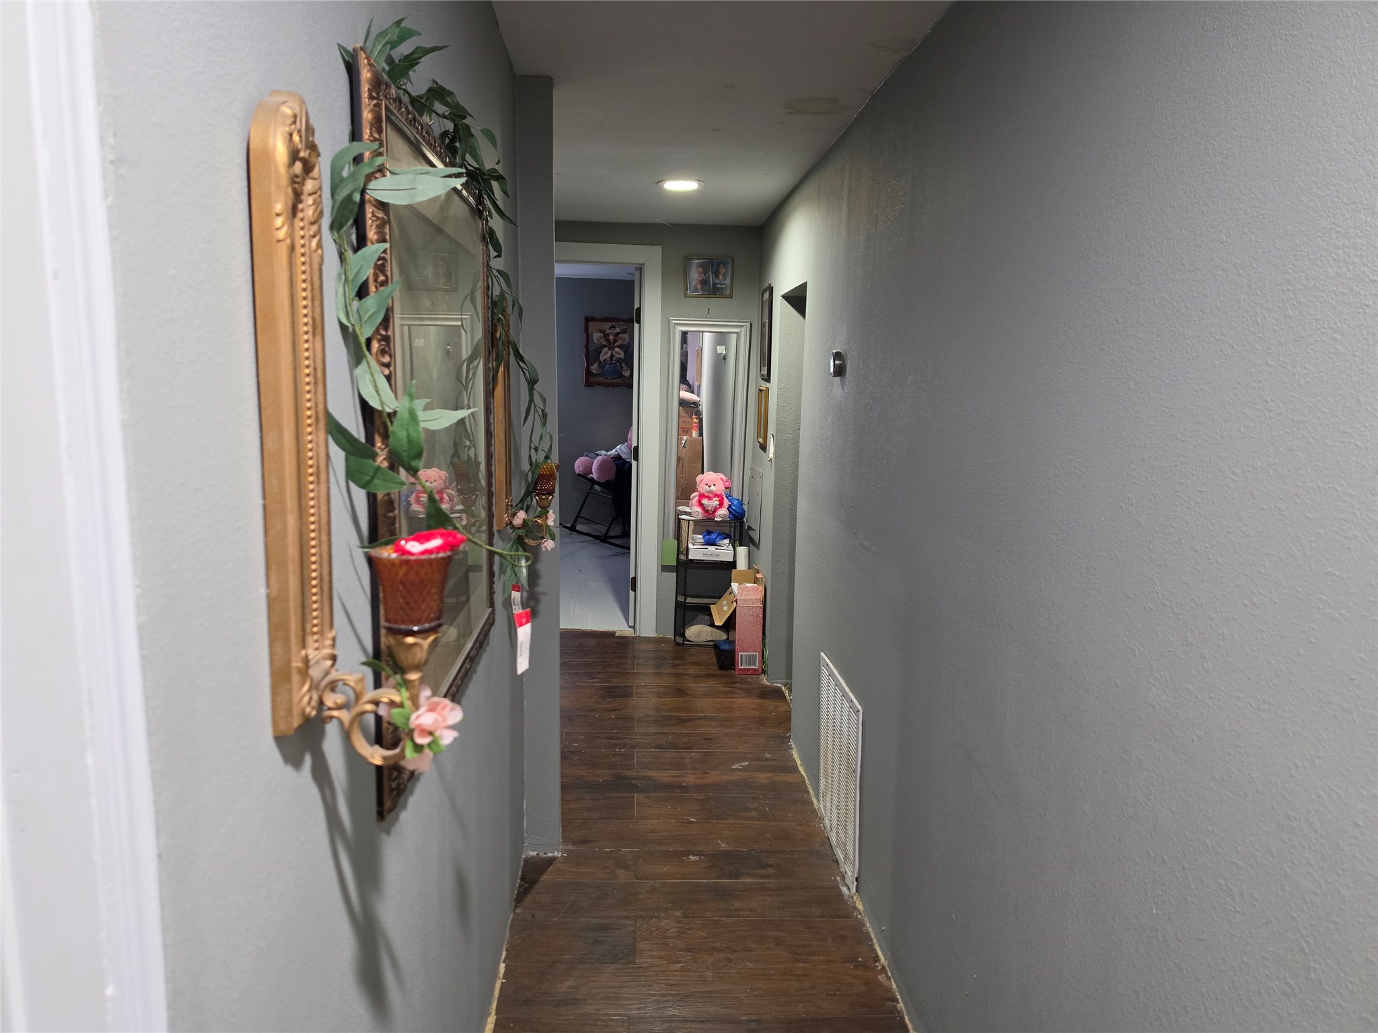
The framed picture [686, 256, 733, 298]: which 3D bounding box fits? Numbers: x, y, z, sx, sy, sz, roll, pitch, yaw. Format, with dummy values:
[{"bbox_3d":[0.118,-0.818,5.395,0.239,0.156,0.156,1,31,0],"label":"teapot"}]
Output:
[{"bbox_3d":[0.113,-1.296,4.959,0.256,0.216,0.020,0,8,-4],"label":"framed picture"}]

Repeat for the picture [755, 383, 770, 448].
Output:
[{"bbox_3d":[0.371,-0.505,4.633,0.035,0.295,0.250,0,8,-4],"label":"picture"}]

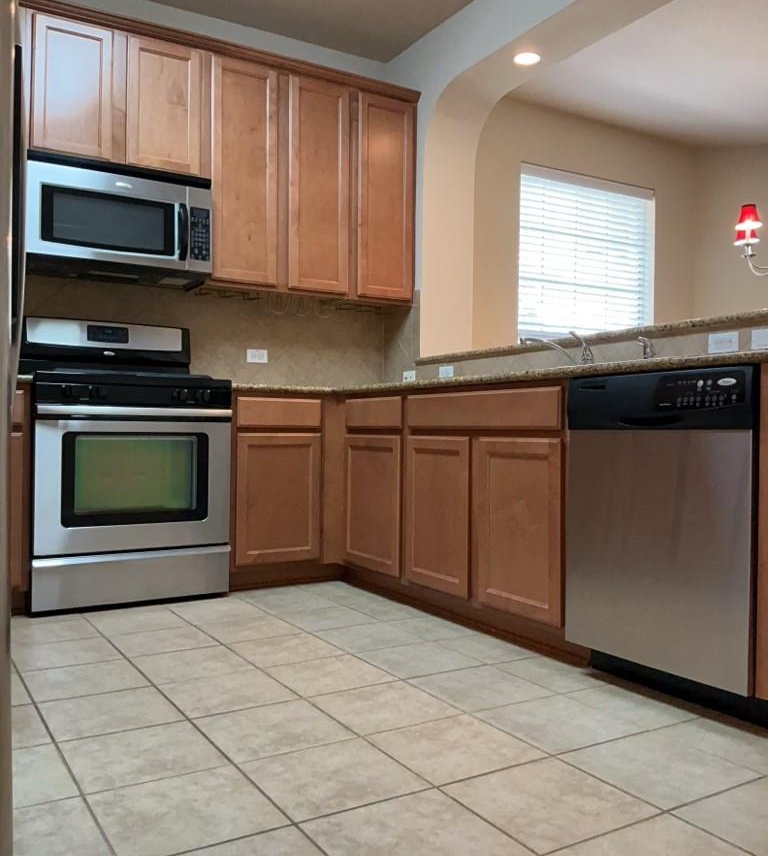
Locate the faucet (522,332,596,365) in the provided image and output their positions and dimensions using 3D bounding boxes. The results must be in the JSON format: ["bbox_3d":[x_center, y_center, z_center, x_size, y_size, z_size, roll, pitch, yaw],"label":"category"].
[{"bbox_3d":[0.650,-0.271,2.961,0.375,0.176,0.080,1,0,-31],"label":"faucet"}]

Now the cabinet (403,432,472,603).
[{"bbox_3d":[0.438,0.321,3.136,0.560,0.572,0.410,1,0,-31],"label":"cabinet"}]

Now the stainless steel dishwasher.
[{"bbox_3d":[0.960,0.255,2.272,0.600,0.791,0.606,1,0,-31],"label":"stainless steel dishwasher"}]

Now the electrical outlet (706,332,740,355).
[{"bbox_3d":[1.117,-0.280,2.634,0.012,0.068,0.116,1,0,-31],"label":"electrical outlet"}]

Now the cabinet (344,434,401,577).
[{"bbox_3d":[0.186,0.320,3.559,0.560,0.572,0.469,1,0,-31],"label":"cabinet"}]

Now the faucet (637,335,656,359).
[{"bbox_3d":[0.913,-0.248,2.792,0.085,0.134,0.050,1,0,-31],"label":"faucet"}]

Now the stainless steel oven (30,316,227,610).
[{"bbox_3d":[-1.123,0.113,3.412,0.758,1.181,0.690,1,0,-31],"label":"stainless steel oven"}]

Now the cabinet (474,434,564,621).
[{"bbox_3d":[0.673,0.322,2.743,0.560,0.572,0.409,1,0,-31],"label":"cabinet"}]

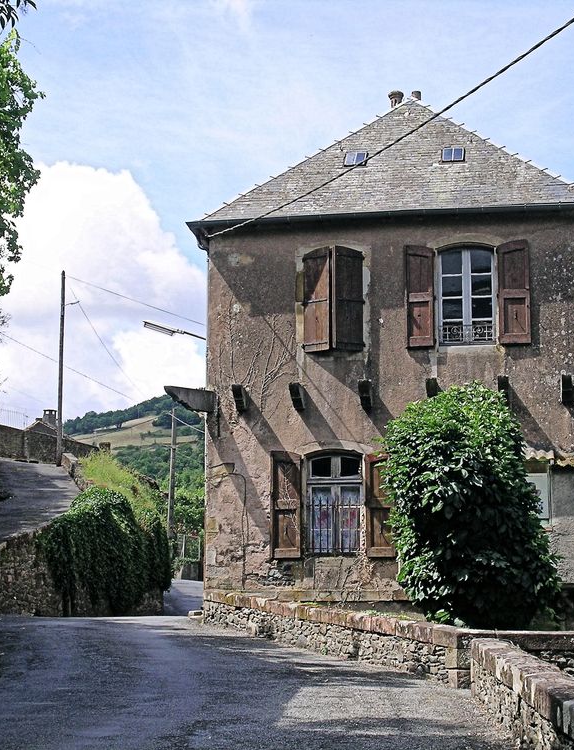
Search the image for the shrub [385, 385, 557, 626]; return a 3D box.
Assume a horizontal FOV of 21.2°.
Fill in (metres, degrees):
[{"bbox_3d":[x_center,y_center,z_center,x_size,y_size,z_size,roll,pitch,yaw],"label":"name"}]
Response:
[{"bbox_3d":[2.869,2.047,23.927,2.780,3.820,2.300,-2,-10,10],"label":"shrub"}]

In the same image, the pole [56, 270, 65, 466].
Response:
[{"bbox_3d":[-8.640,-0.292,58.671,0.220,7.640,0.220,0,-10,0],"label":"pole"}]

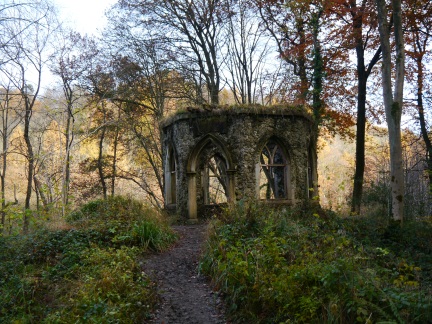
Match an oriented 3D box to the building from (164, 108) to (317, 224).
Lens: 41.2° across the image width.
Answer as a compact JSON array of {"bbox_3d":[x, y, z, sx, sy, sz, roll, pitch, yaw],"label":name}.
[{"bbox_3d":[0.807,0.219,19.355,5.060,3.330,5.060,-4,-5,22],"label":"building"}]

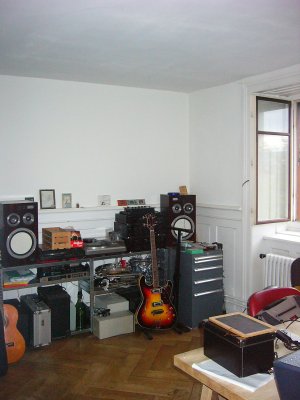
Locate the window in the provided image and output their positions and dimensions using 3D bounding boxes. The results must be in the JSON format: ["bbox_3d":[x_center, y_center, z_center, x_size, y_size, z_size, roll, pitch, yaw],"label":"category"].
[{"bbox_3d":[1.320,-0.412,4.346,0.545,1.320,0.060,-3,4,-32],"label":"window"}]

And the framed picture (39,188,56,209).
[{"bbox_3d":[-1.050,-0.004,4.158,0.158,0.200,0.020,-3,0,-32],"label":"framed picture"}]

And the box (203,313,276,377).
[{"bbox_3d":[0.389,0.633,1.781,0.180,0.161,0.249,-2,4,-28],"label":"box"}]

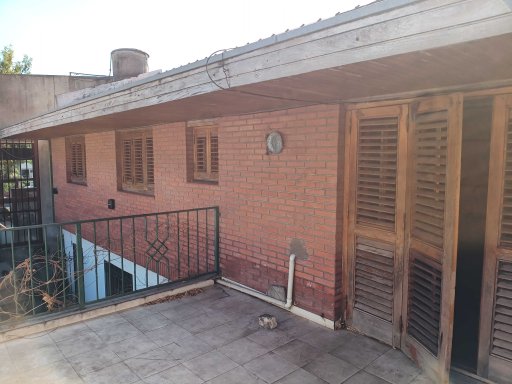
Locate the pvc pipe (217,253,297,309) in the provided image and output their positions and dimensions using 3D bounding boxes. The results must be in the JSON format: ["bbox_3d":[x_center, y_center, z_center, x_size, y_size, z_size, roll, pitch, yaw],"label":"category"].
[{"bbox_3d":[-0.062,0.925,4.177,0.070,0.645,1.370,-4,7,-43],"label":"pvc pipe"}]

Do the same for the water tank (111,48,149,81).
[{"bbox_3d":[-3.859,-3.663,10.960,1.100,1.150,1.100,-4,7,-43],"label":"water tank"}]

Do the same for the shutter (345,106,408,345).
[{"bbox_3d":[1.072,0.285,3.173,0.045,2.050,0.535,-4,7,-43],"label":"shutter"}]

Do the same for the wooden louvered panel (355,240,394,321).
[{"bbox_3d":[1.070,0.766,3.214,0.035,0.715,0.378,-4,7,-43],"label":"wooden louvered panel"}]

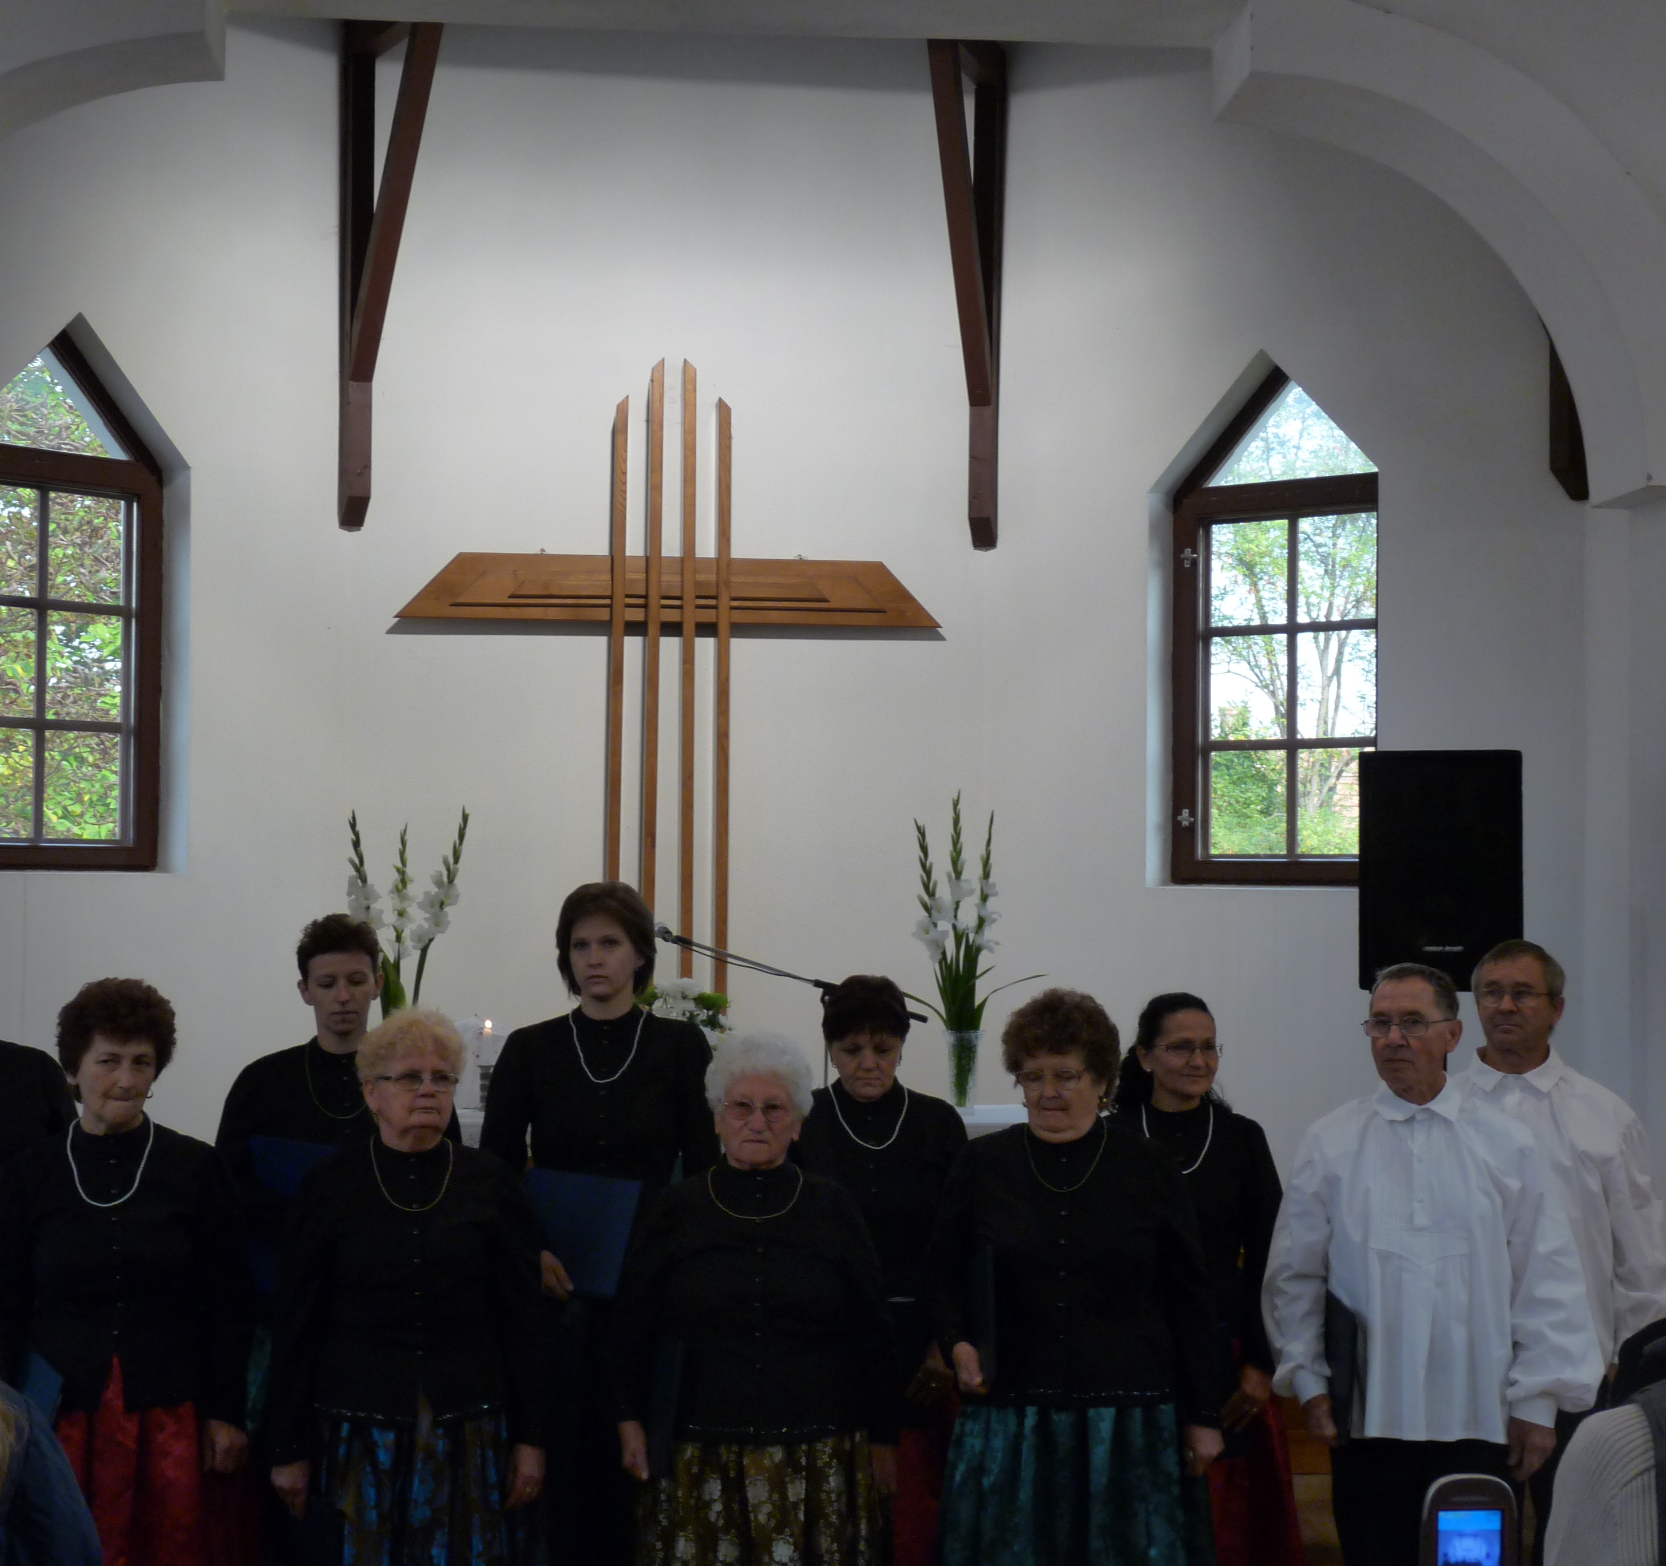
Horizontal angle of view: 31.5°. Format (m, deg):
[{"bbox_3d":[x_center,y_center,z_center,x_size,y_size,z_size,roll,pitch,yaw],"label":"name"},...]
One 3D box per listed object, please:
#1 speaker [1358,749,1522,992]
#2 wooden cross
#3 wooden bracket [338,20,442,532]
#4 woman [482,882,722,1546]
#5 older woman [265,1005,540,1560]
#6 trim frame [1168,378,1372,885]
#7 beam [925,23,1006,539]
[{"bbox_3d":[1.654,0.240,8.036,0.424,0.641,0.380,0,-2,12],"label":"speaker"},{"bbox_3d":[-0.517,-0.314,9.337,1.717,2.047,0.100,1,-2,-6],"label":"wooden cross"},{"bbox_3d":[-1.366,-1.531,9.021,0.075,1.457,0.680,1,-2,-28],"label":"wooden bracket"},{"bbox_3d":[-0.464,1.077,5.825,0.470,1.764,0.300,1,-2,-6],"label":"woman"},{"bbox_3d":[-0.765,1.173,5.279,0.500,1.536,0.340,1,-2,-12],"label":"older woman"},{"bbox_3d":[1.408,-0.488,9.021,0.803,1.617,0.100,-1,-2,39],"label":"trim frame"},{"bbox_3d":[0.424,-1.500,9.196,0.075,1.493,0.680,0,-2,17],"label":"beam"}]

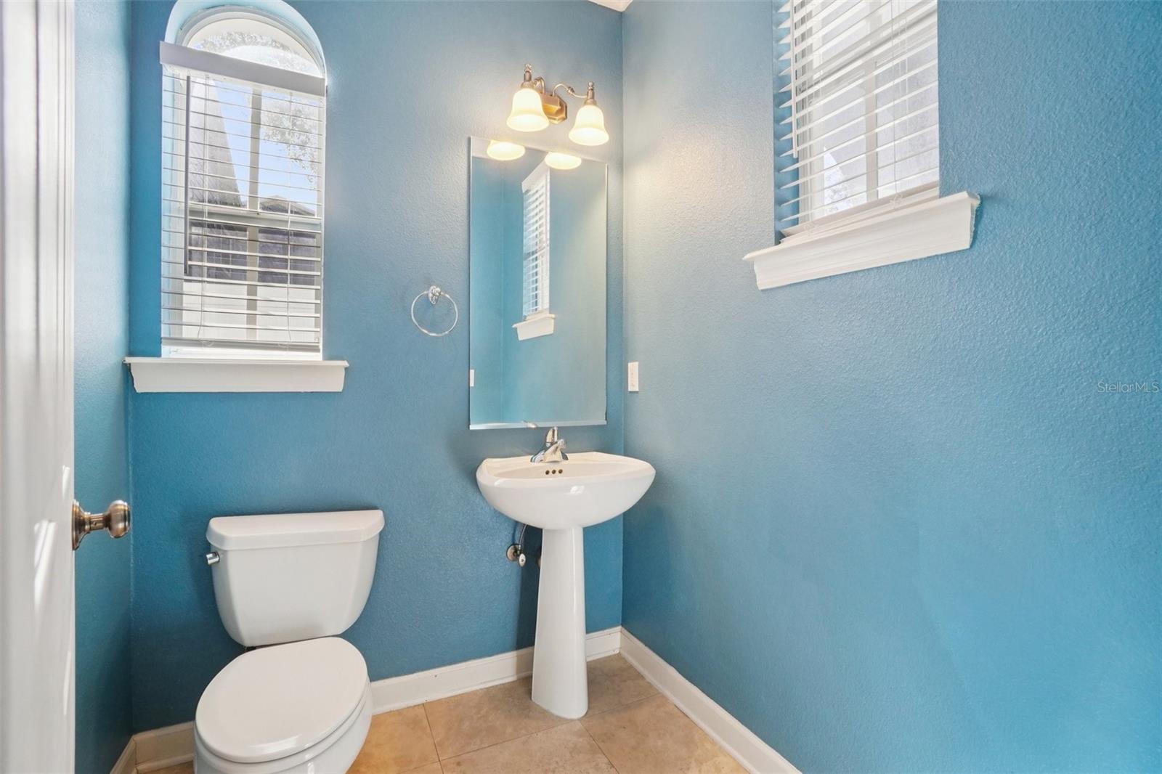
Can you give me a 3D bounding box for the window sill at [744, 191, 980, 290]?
[{"bbox_3d":[0.619,-0.321,1.154,0.085,0.095,0.550,0,0,-27],"label":"window sill"}]

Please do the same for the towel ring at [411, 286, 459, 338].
[{"bbox_3d":[-0.521,-0.271,1.718,0.158,0.182,0.064,0,0,-24],"label":"towel ring"}]

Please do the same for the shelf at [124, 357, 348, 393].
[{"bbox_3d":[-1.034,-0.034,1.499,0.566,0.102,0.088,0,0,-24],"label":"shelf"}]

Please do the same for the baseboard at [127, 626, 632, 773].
[{"bbox_3d":[-0.563,1.070,1.730,1.613,0.116,0.018,0,0,-24],"label":"baseboard"}]

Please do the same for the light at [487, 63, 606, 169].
[{"bbox_3d":[-0.086,-1.064,1.828,0.415,0.228,0.205,0,0,-24],"label":"light"}]

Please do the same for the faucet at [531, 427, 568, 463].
[{"bbox_3d":[-0.102,0.216,1.813,0.152,0.135,0.140,0,0,-24],"label":"faucet"}]

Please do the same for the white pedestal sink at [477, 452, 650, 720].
[{"bbox_3d":[-0.048,0.700,1.691,0.605,0.857,0.500,0,0,-24],"label":"white pedestal sink"}]

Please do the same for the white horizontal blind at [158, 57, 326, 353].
[{"bbox_3d":[-1.054,-0.570,1.539,0.428,0.905,0.060,0,0,-24],"label":"white horizontal blind"}]

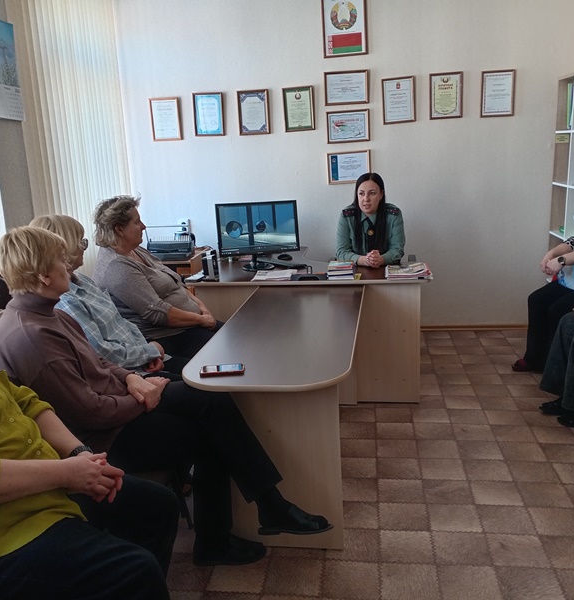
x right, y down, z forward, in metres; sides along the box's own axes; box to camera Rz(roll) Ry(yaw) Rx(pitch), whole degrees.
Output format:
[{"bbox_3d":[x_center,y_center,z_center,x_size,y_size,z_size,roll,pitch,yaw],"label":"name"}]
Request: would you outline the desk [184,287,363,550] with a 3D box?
[{"bbox_3d":[0.037,0.457,2.942,0.620,0.720,1.565,-1,14,9],"label":"desk"}]

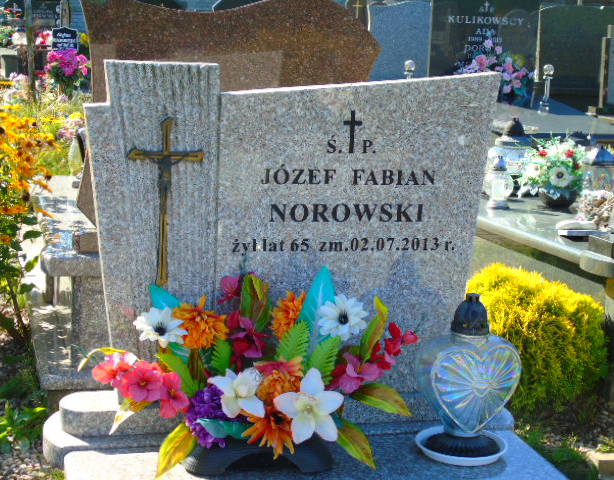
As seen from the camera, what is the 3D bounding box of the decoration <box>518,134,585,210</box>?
[{"bbox_3d":[0.896,-0.247,4.200,0.245,0.265,0.235,0,11,-12],"label":"decoration"}]

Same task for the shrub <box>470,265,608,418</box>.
[{"bbox_3d":[0.625,0.268,3.150,0.400,0.390,0.380,0,11,-12],"label":"shrub"}]

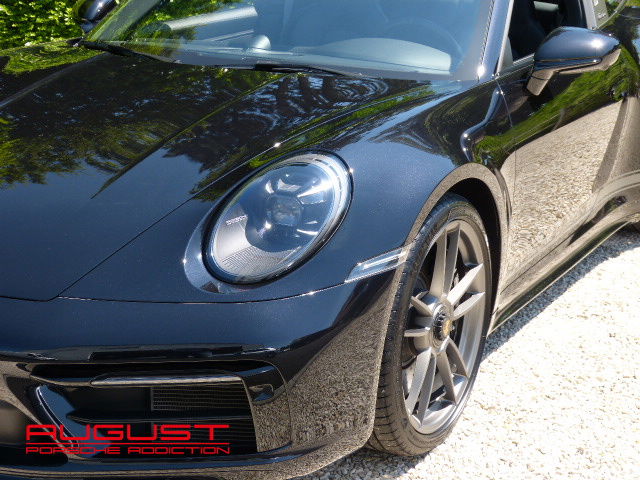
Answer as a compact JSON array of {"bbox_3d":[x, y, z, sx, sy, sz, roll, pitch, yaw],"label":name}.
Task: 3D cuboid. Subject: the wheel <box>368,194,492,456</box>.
[{"bbox_3d":[0.217,0.204,3.096,0.245,0.675,0.675,8,18,27],"label":"wheel"}]

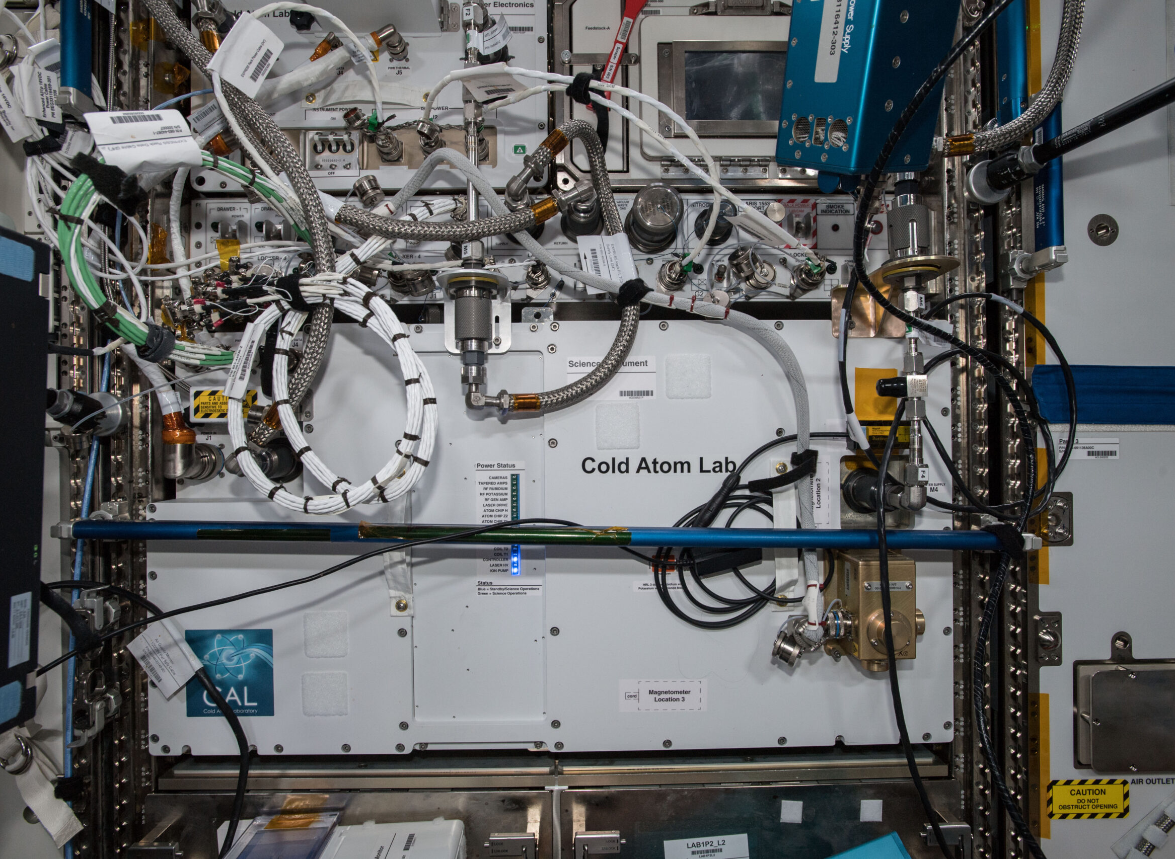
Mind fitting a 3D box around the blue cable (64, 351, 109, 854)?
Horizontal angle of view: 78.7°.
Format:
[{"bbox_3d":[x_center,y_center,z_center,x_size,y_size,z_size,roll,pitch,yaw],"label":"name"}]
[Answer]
[{"bbox_3d":[-0.575,0.199,0.822,0.028,0.576,0.025,4,0,0],"label":"blue cable"}]

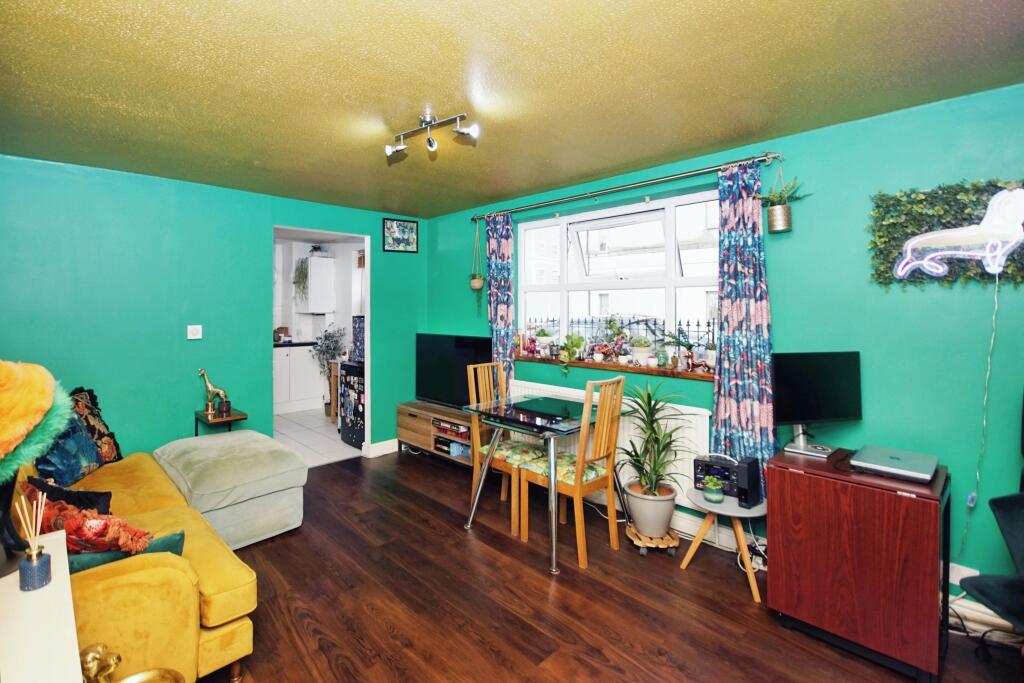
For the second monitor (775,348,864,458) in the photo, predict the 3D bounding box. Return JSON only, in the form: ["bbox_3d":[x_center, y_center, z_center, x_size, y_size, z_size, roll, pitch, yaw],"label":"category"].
[{"bbox_3d":[1.500,0.298,2.110,0.510,0.480,0.180,0,3,-9],"label":"second monitor"}]

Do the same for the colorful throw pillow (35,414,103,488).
[{"bbox_3d":[-2.575,0.642,2.500,0.150,0.410,0.420,-26,6,-7],"label":"colorful throw pillow"}]

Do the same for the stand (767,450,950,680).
[{"bbox_3d":[1.535,0.926,1.925,0.470,0.745,0.560,-3,4,-45],"label":"stand"}]

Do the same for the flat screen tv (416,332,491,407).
[{"bbox_3d":[-0.590,0.290,4.115,1.130,0.680,0.080,2,4,44],"label":"flat screen tv"}]

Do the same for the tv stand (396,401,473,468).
[{"bbox_3d":[-0.585,0.892,4.030,1.080,0.480,0.400,2,4,44],"label":"tv stand"}]

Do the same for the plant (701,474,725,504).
[{"bbox_3d":[1.083,0.788,2.300,0.115,0.145,0.115,2,4,44],"label":"plant"}]

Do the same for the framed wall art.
[{"bbox_3d":[-1.169,-1.104,4.475,0.410,0.340,0.030,-2,4,-43],"label":"framed wall art"}]

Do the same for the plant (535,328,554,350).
[{"bbox_3d":[0.271,-0.002,3.554,0.167,0.205,0.167,0,5,0],"label":"plant"}]

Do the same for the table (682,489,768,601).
[{"bbox_3d":[1.129,1.034,2.243,0.410,0.440,0.410,4,7,43],"label":"table"}]

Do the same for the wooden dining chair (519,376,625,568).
[{"bbox_3d":[0.359,0.720,2.551,0.400,1.020,0.500,-5,7,-44],"label":"wooden dining chair"}]

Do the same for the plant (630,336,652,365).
[{"bbox_3d":[0.887,0.067,2.922,0.144,0.203,0.144,4,7,43],"label":"plant"}]

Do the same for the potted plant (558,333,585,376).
[{"bbox_3d":[0.451,0.101,3.287,0.185,0.310,0.185,0,5,0],"label":"potted plant"}]

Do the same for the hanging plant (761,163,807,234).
[{"bbox_3d":[1.371,-0.730,2.182,0.169,0.362,0.169,4,7,43],"label":"hanging plant"}]

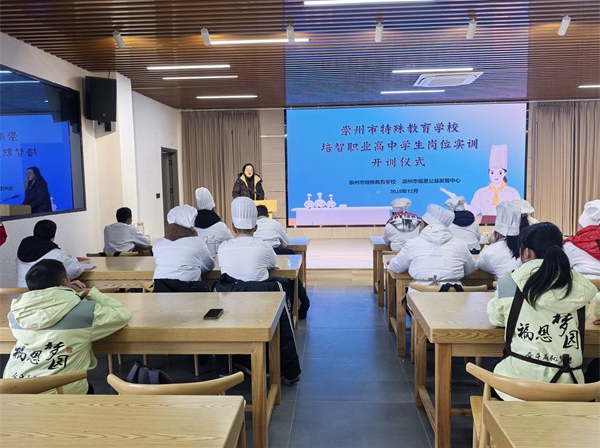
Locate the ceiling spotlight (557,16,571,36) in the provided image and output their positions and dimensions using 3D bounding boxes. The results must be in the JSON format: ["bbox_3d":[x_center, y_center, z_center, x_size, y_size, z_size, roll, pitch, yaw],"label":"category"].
[{"bbox_3d":[2.692,-2.006,4.759,0.080,0.175,0.080,0,49,4],"label":"ceiling spotlight"}]

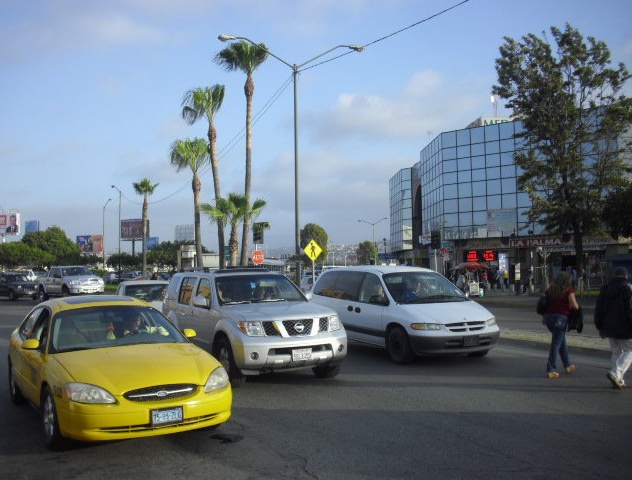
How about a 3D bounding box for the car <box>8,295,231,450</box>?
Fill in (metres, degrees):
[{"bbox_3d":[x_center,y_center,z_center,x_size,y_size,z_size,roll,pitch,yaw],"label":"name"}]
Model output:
[{"bbox_3d":[-2.592,1.430,8.614,1.880,1.430,5.000,1,-3,-29],"label":"car"}]

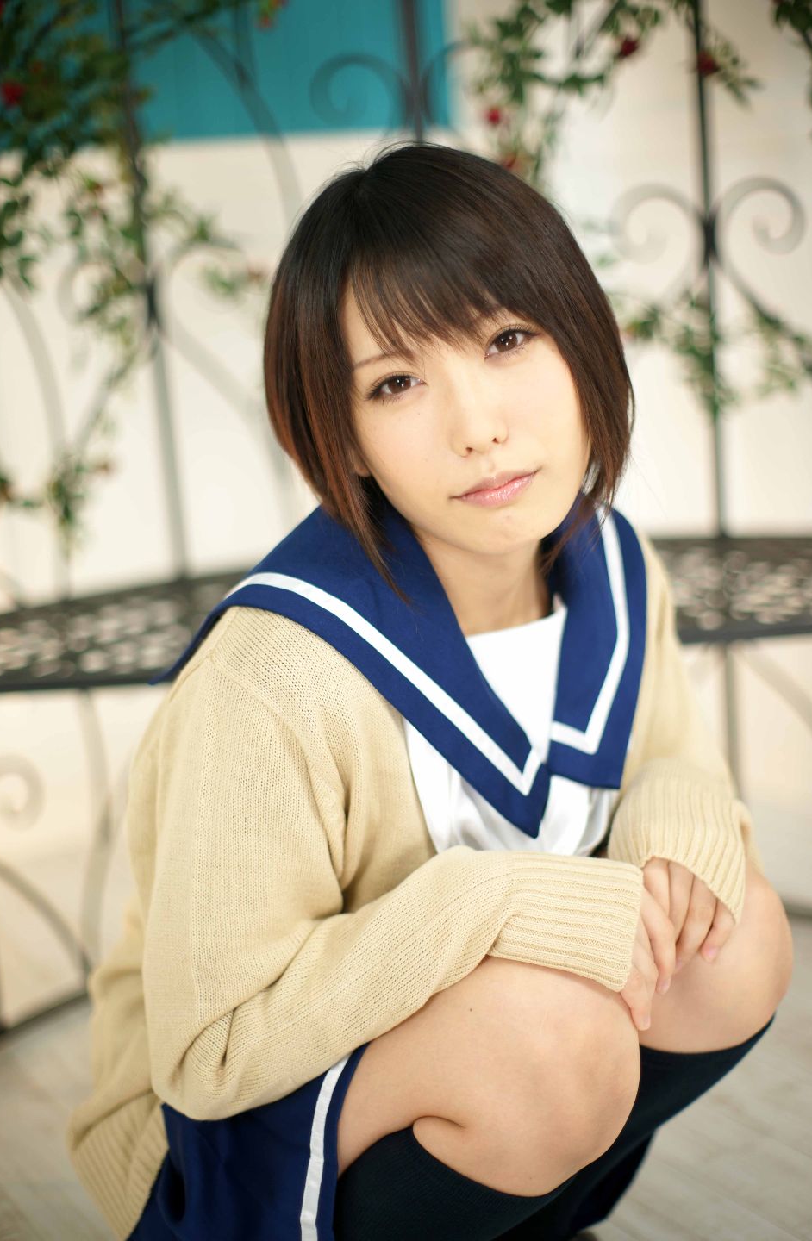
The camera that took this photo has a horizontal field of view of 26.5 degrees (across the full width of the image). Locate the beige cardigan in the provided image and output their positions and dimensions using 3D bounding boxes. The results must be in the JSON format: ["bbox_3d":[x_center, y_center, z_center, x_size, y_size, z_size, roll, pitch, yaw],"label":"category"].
[{"bbox_3d":[0.026,0.202,1.112,0.408,0.508,0.360,-16,33,-37],"label":"beige cardigan"}]

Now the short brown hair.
[{"bbox_3d":[0.021,-0.145,0.985,0.200,0.250,0.225,-22,12,-11],"label":"short brown hair"}]

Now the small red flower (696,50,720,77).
[{"bbox_3d":[0.334,-0.617,1.910,0.026,0.029,0.026,-4,15,0],"label":"small red flower"}]

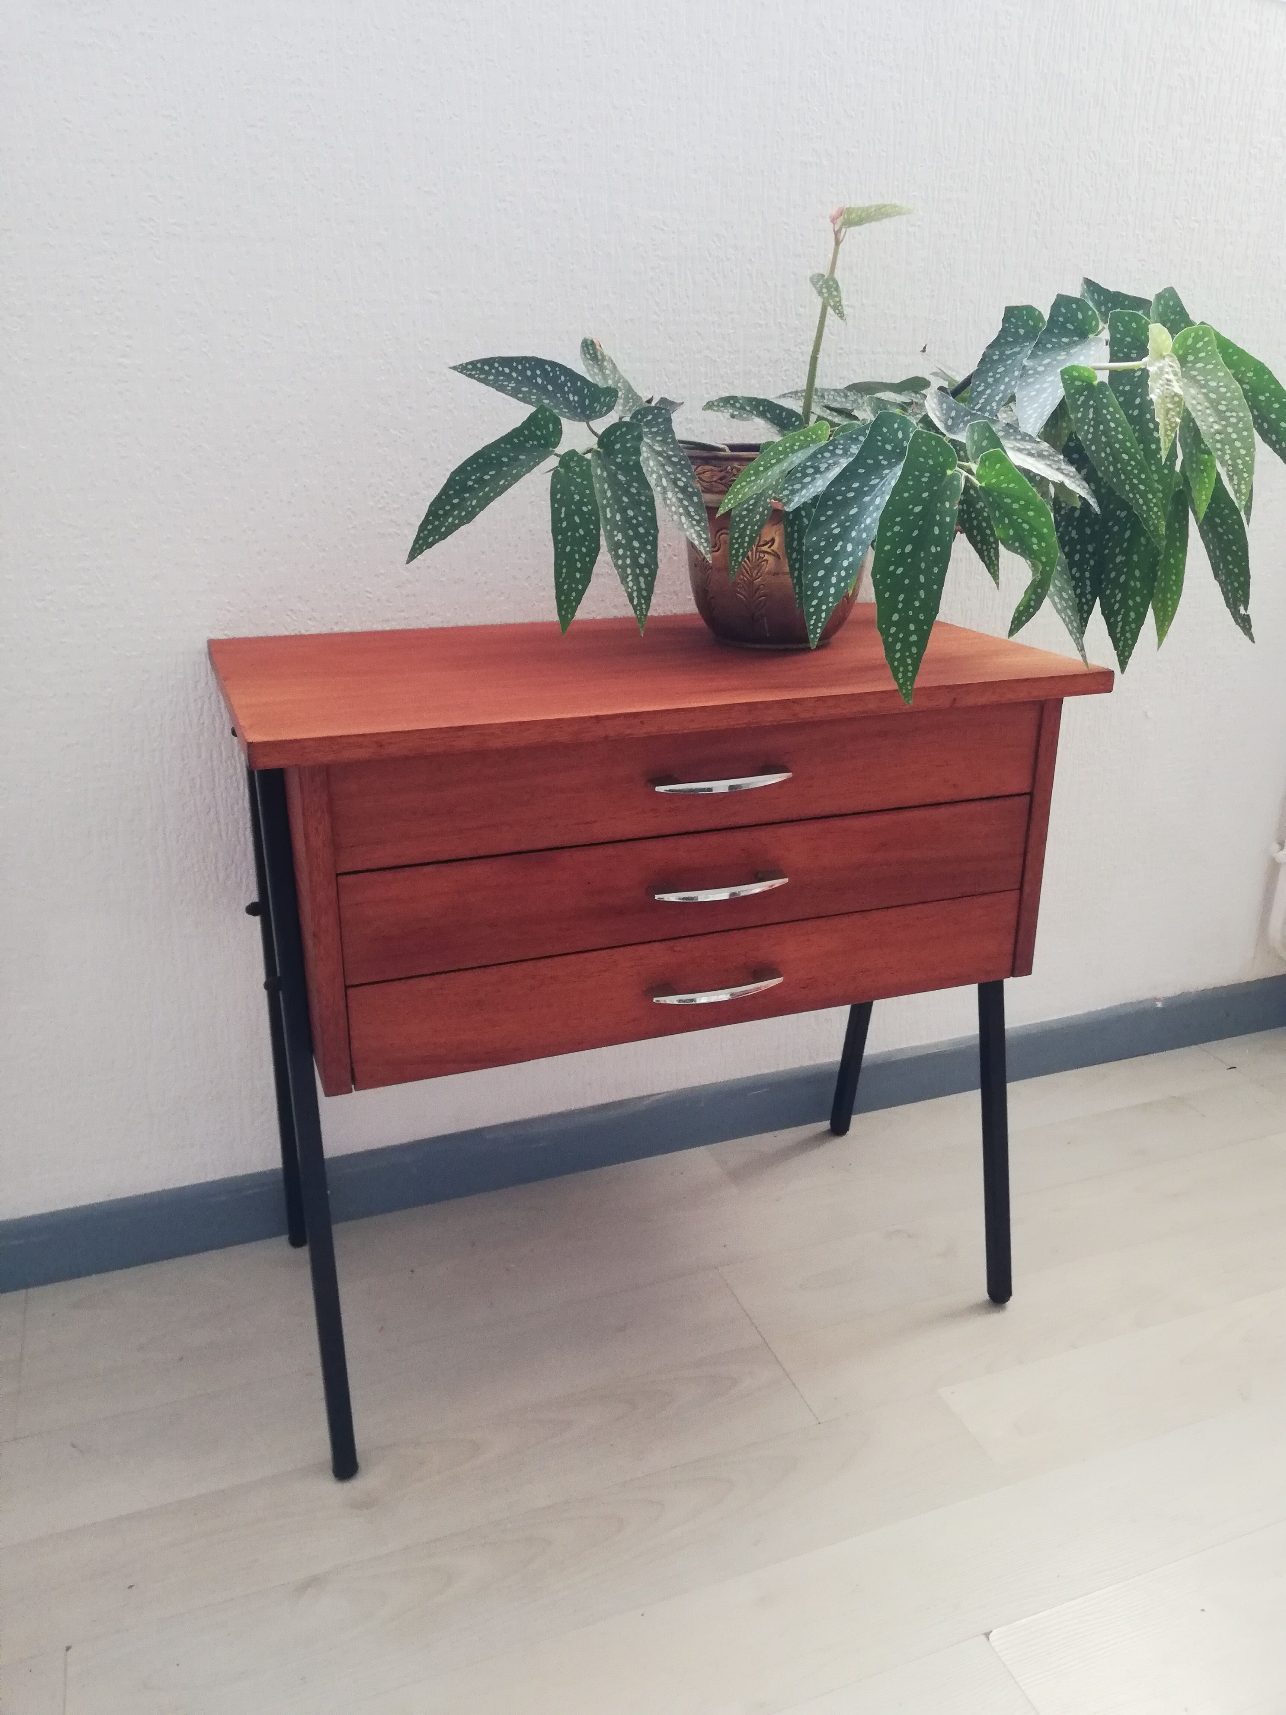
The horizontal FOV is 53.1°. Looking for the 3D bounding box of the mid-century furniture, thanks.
[{"bbox_3d":[-0.002,0.109,1.058,0.595,0.553,0.338,-7,21,-20],"label":"mid-century furniture"}]

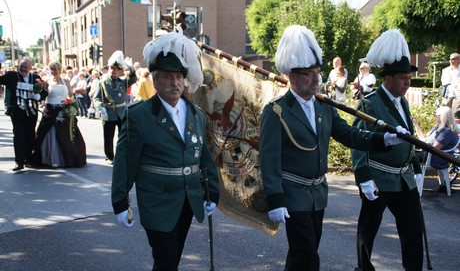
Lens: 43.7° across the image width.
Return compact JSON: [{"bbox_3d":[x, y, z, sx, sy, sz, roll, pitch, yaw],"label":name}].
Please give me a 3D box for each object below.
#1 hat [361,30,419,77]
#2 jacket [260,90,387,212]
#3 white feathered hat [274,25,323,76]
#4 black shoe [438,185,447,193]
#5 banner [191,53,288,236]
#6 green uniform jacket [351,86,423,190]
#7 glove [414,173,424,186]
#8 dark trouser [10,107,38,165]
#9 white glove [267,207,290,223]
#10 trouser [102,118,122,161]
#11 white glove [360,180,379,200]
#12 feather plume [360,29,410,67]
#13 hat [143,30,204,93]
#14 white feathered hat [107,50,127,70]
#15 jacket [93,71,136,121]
[{"bbox_3d":[1.207,-0.619,4.330,0.290,0.360,0.390,-5,8,-40],"label":"hat"},{"bbox_3d":[0.512,0.077,3.380,0.560,0.740,0.620,-4,8,-34],"label":"jacket"},{"bbox_3d":[0.466,-0.570,3.850,0.340,0.325,0.300,4,8,33],"label":"white feathered hat"},{"bbox_3d":[2.980,0.745,8.000,0.260,0.100,0.100,-6,10,-41],"label":"black shoe"},{"bbox_3d":[0.063,0.044,4.250,0.870,1.300,0.170,5,8,35],"label":"banner"},{"bbox_3d":[1.192,0.023,4.360,0.550,0.780,0.360,-4,7,-29],"label":"green uniform jacket"},{"bbox_3d":[1.525,0.354,4.620,0.110,0.120,0.090,6,9,40],"label":"glove"},{"bbox_3d":[-3.419,0.008,9.550,0.440,0.980,0.340,-1,7,-9],"label":"dark trouser"},{"bbox_3d":[0.290,0.468,3.360,0.125,0.105,0.095,6,9,44],"label":"white glove"},{"bbox_3d":[-2.081,0.036,10.270,0.420,0.880,0.320,-2,7,-18],"label":"trouser"},{"bbox_3d":[1.045,0.412,4.300,0.120,0.160,0.110,6,9,40],"label":"white glove"},{"bbox_3d":[1.177,-0.656,4.330,0.270,0.290,0.330,-5,8,-40],"label":"feather plume"},{"bbox_3d":[-0.330,-0.428,3.320,0.320,0.360,0.320,-5,8,-36],"label":"hat"},{"bbox_3d":[-1.978,-1.331,10.050,0.310,0.340,0.360,-3,7,-20],"label":"white feathered hat"},{"bbox_3d":[-2.052,-0.693,10.200,0.720,0.870,0.400,-2,7,-16],"label":"jacket"}]

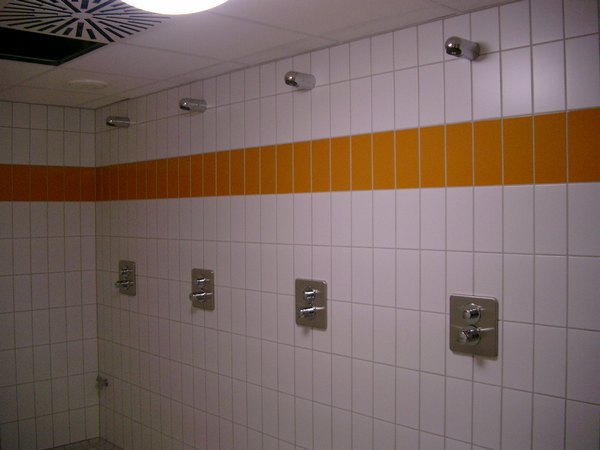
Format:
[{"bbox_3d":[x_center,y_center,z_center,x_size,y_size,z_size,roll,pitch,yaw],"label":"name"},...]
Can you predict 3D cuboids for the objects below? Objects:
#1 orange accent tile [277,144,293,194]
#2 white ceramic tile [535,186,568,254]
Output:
[{"bbox_3d":[-0.071,-0.277,3.149,0.118,0.243,0.010,1,1,45],"label":"orange accent tile"},{"bbox_3d":[0.844,-0.019,2.153,0.010,0.240,0.118,-1,1,-44],"label":"white ceramic tile"}]

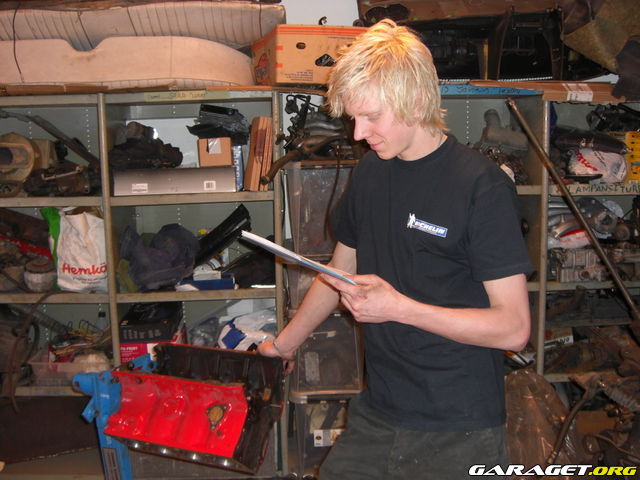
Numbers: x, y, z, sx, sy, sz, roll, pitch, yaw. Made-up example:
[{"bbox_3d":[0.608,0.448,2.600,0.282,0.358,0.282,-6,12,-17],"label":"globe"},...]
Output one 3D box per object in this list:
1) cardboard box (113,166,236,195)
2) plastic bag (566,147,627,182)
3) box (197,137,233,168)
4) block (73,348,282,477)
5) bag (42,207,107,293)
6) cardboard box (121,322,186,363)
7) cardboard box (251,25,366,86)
[{"bbox_3d":[-0.624,-0.269,3.160,0.530,0.115,0.270,-1,7,0],"label":"cardboard box"},{"bbox_3d":[1.245,-0.333,3.146,0.250,0.150,0.180,-1,7,0],"label":"plastic bag"},{"bbox_3d":[-0.450,-0.388,3.112,0.140,0.118,0.140,-1,7,2],"label":"box"},{"bbox_3d":[-0.409,0.545,2.284,0.489,0.296,0.385,3,8,19],"label":"block"},{"bbox_3d":[-1.099,0.052,3.191,0.280,0.370,0.170,1,8,12],"label":"bag"},{"bbox_3d":[-0.791,0.501,3.301,0.260,0.270,0.300,-1,7,0],"label":"cardboard box"},{"bbox_3d":[-0.050,-0.756,2.992,0.400,0.222,0.520,-3,8,-16],"label":"cardboard box"}]

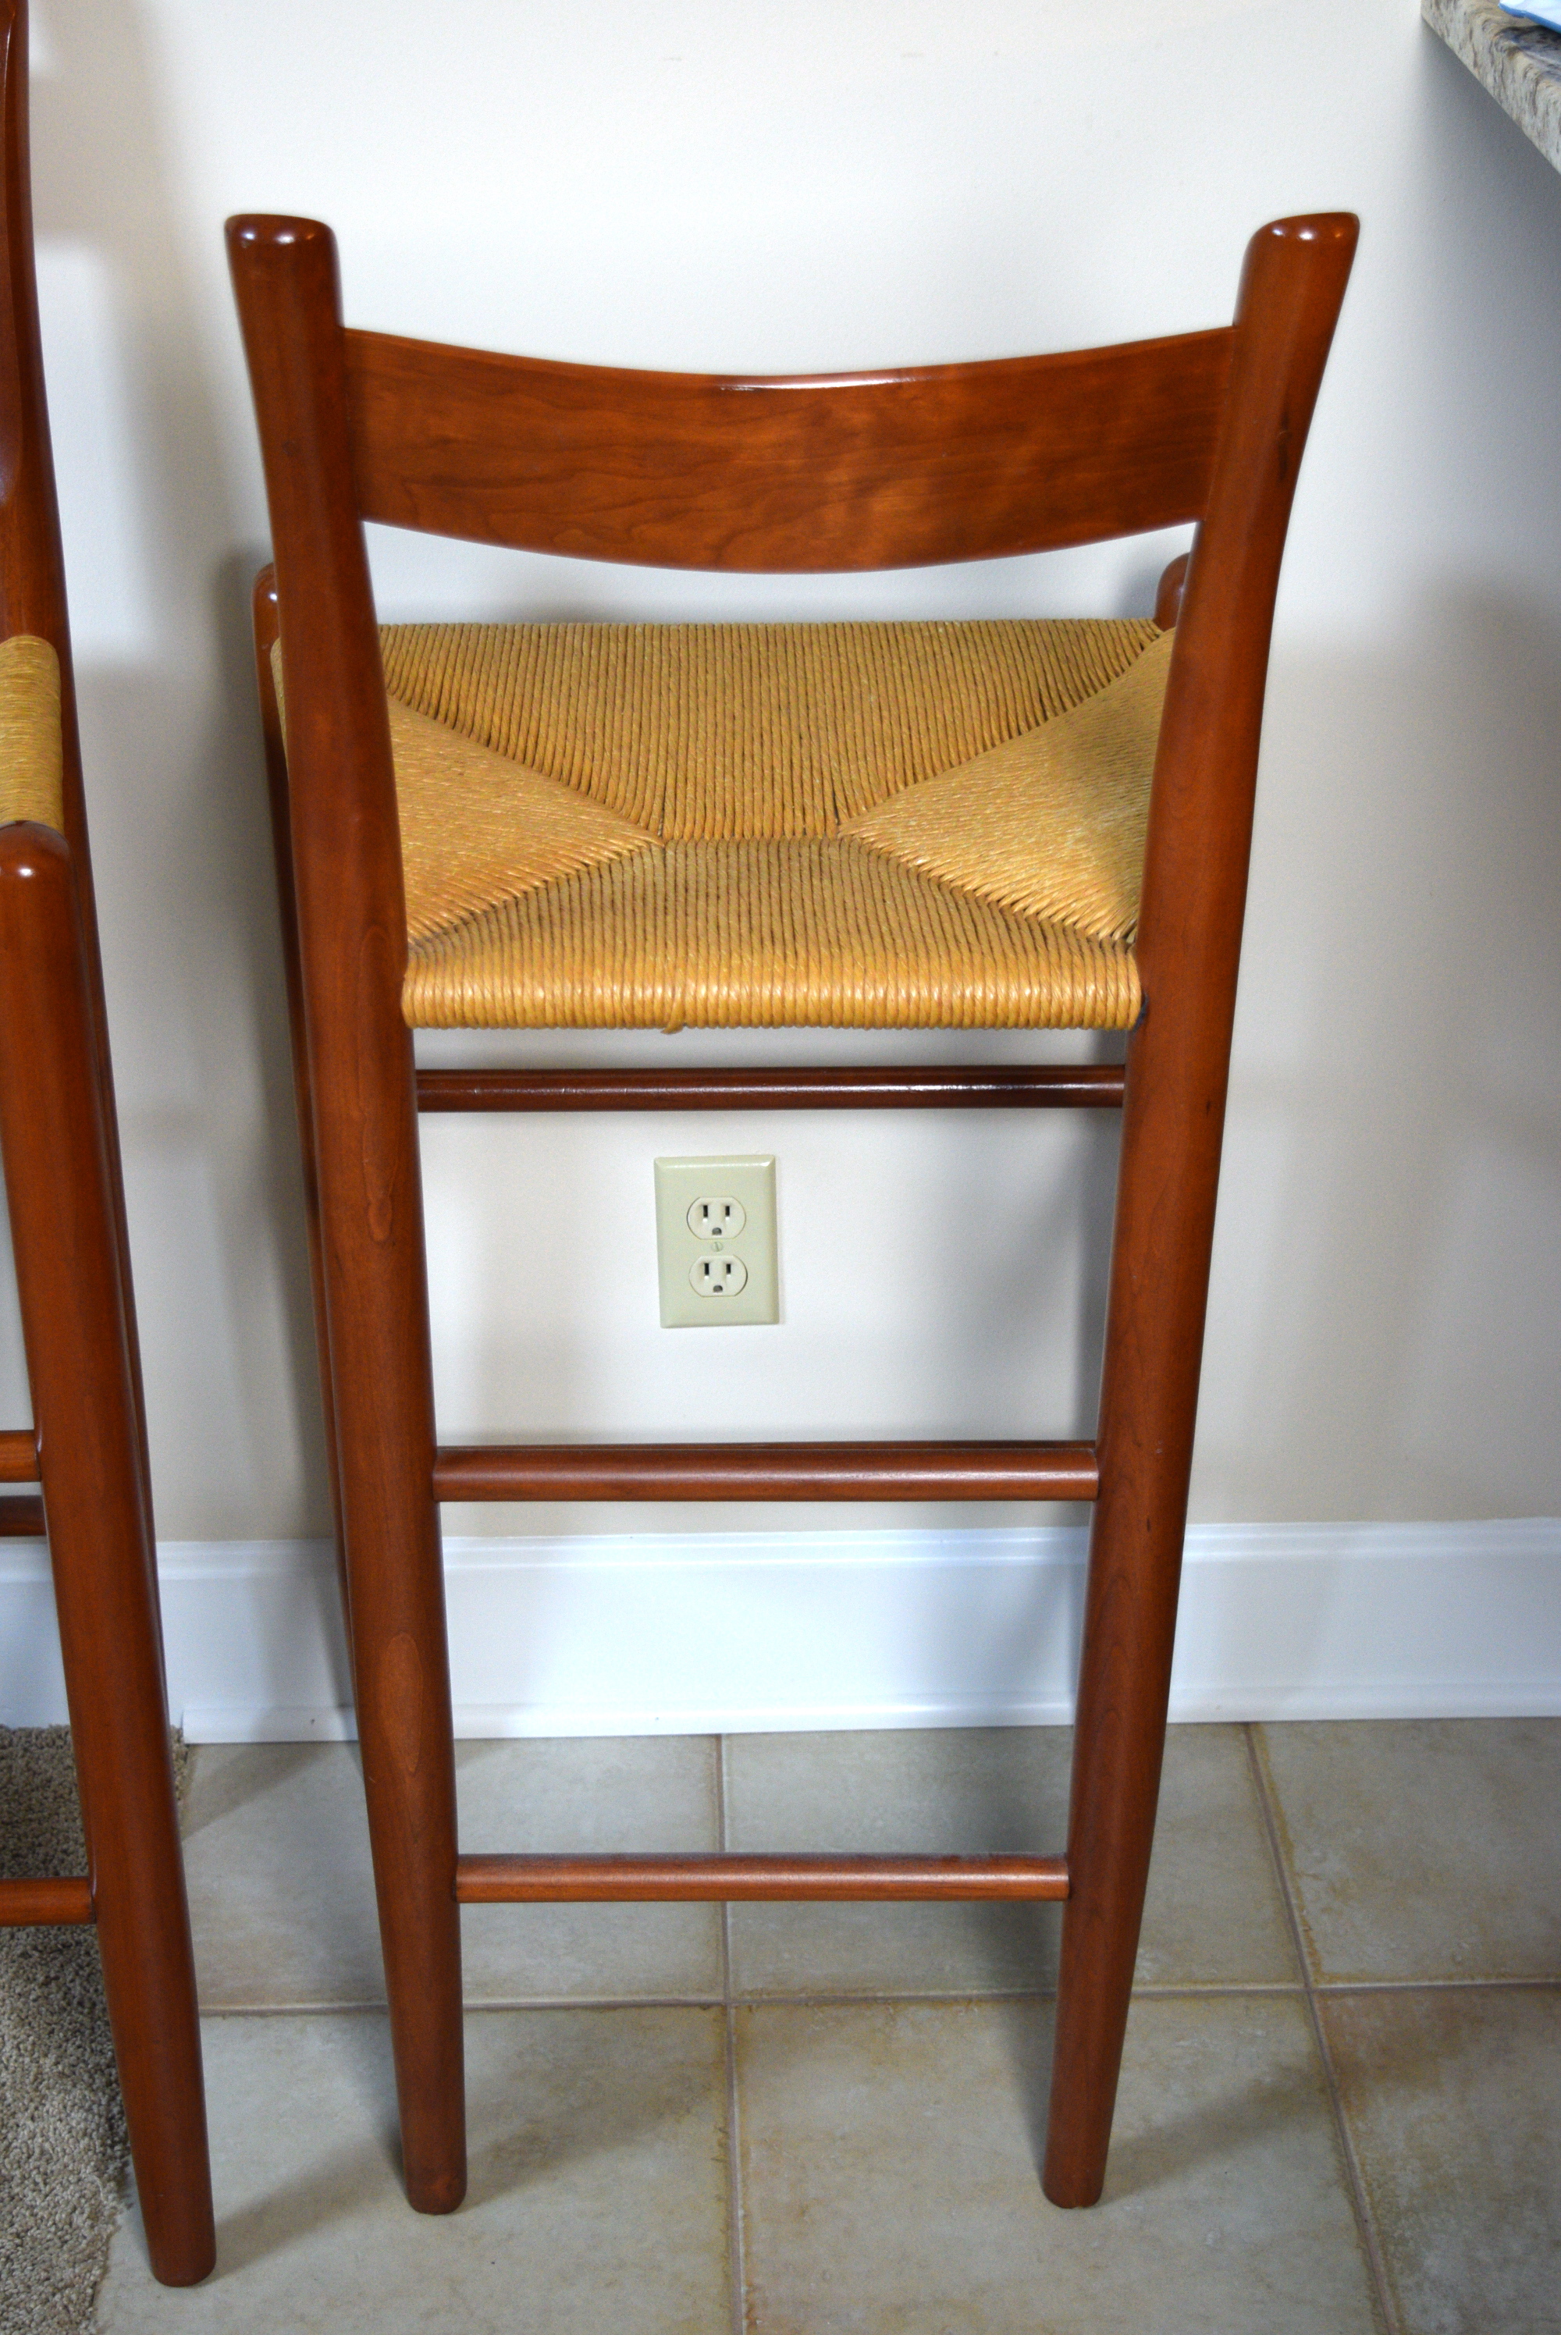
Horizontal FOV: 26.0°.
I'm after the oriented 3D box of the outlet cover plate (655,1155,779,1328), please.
[{"bbox_3d":[-0.036,0.046,1.984,0.070,0.114,0.007,-1,28,-1],"label":"outlet cover plate"}]

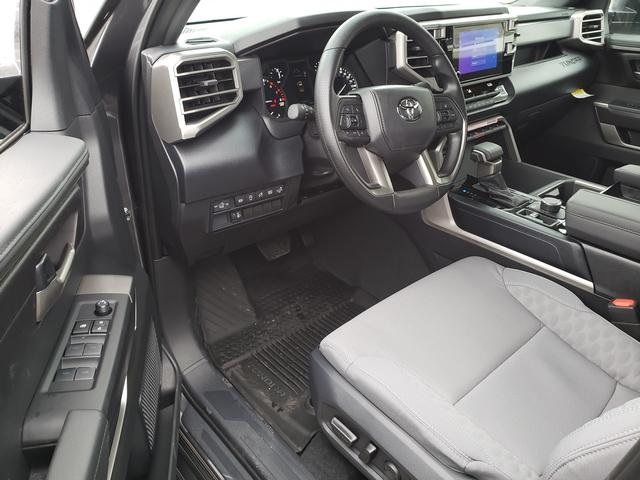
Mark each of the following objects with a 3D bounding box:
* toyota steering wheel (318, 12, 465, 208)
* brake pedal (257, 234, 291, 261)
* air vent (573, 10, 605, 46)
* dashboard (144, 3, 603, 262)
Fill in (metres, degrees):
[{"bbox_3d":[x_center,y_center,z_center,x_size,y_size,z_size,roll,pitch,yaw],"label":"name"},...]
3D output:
[{"bbox_3d":[0.132,-0.237,0.932,0.379,0.379,0.113,-22,12,-33],"label":"toyota steering wheel"},{"bbox_3d":[-0.133,0.012,1.412,0.099,0.084,0.049,-22,0,-33],"label":"brake pedal"},{"bbox_3d":[0.879,-0.696,1.601,0.138,0.133,0.064,-22,35,-33],"label":"air vent"},{"bbox_3d":[0.262,-0.402,1.370,1.556,0.492,0.433,-22,35,-33],"label":"dashboard"}]

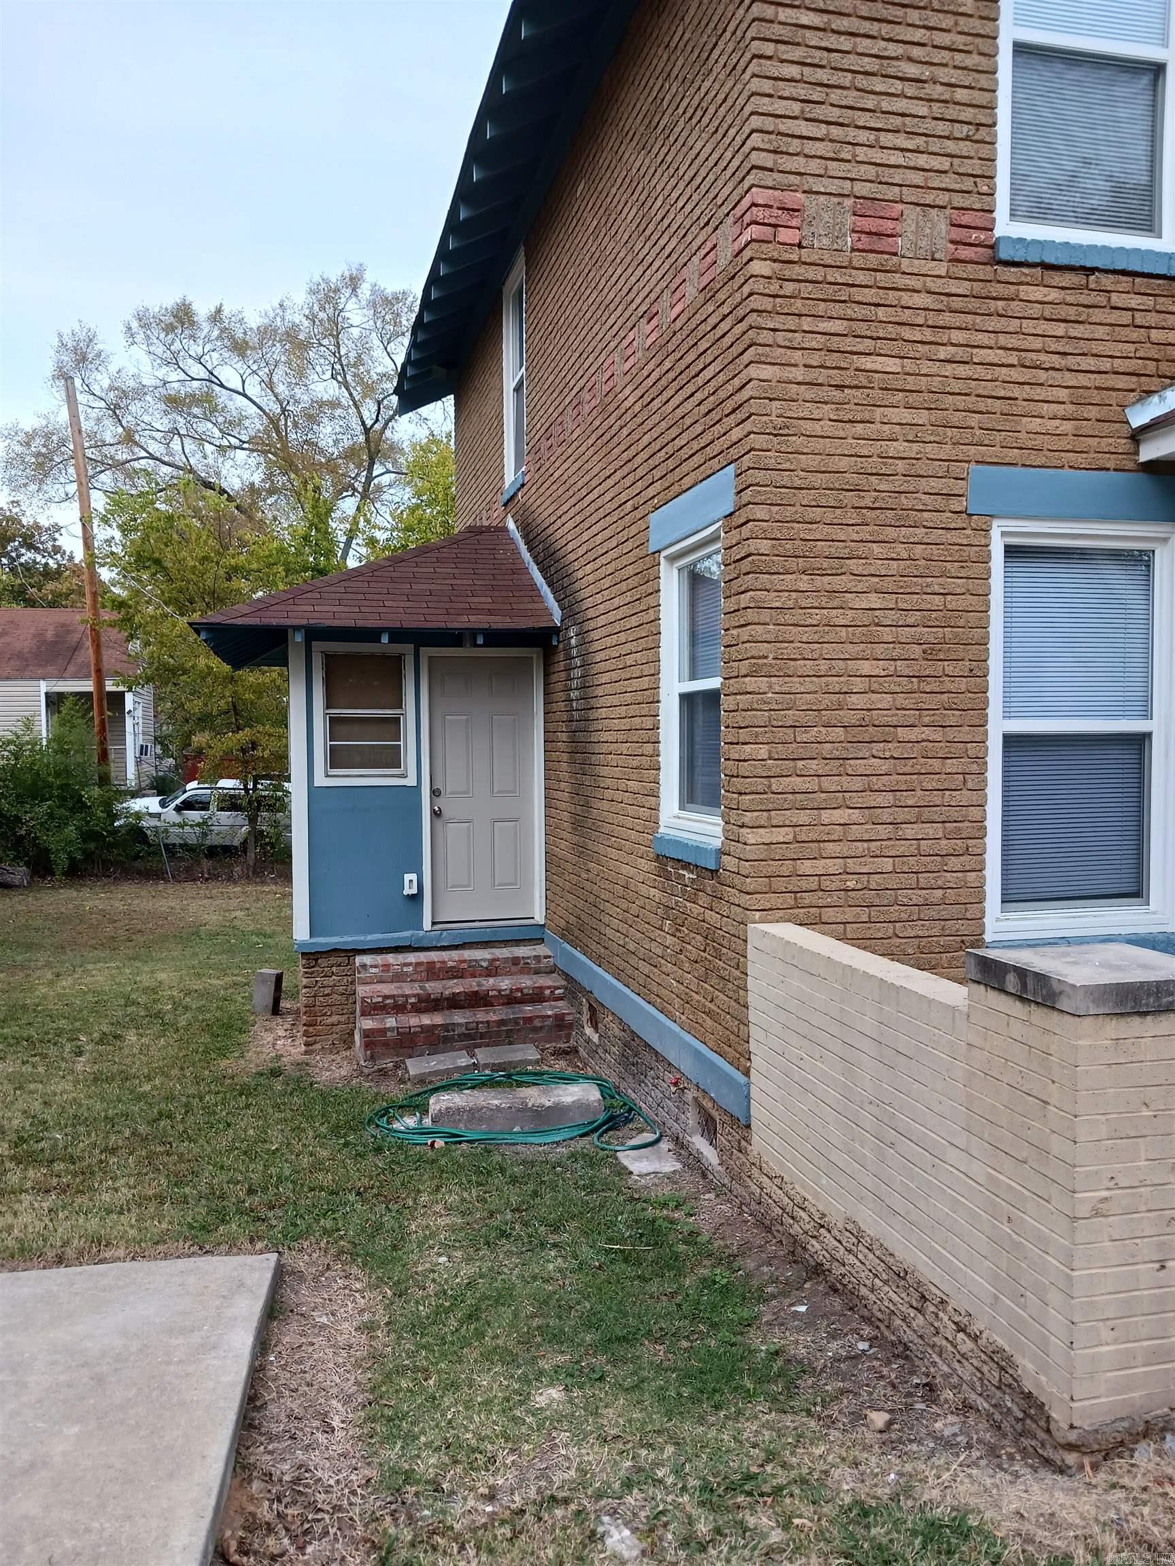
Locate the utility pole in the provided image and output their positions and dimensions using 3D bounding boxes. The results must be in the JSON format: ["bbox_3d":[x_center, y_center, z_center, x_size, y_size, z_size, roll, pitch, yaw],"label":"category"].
[{"bbox_3d":[-9.760,-3.161,24.000,0.270,9.571,0.270,-4,2,-13],"label":"utility pole"}]

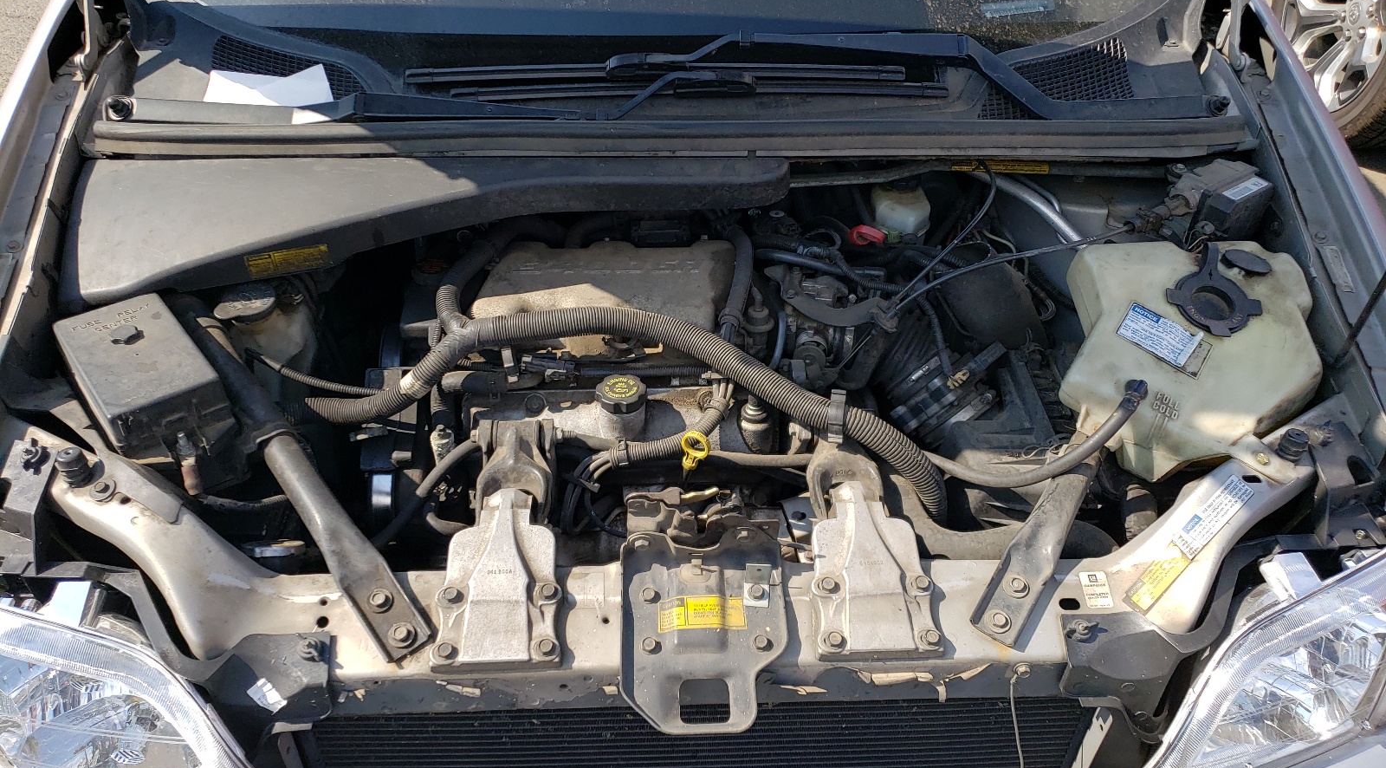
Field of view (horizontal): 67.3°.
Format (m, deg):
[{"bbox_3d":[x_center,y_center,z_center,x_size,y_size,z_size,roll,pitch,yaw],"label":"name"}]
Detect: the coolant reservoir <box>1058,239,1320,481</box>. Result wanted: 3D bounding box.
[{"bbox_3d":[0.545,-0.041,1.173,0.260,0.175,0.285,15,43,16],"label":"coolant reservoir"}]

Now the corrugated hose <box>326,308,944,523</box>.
[{"bbox_3d":[-0.080,0.019,1.062,0.670,0.150,0.145,5,40,4],"label":"corrugated hose"}]

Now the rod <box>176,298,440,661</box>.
[{"bbox_3d":[-0.435,0.069,1.094,0.055,0.052,0.602,-27,52,-28],"label":"rod"}]

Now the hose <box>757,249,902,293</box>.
[{"bbox_3d":[0.154,-0.126,1.188,0.165,0.030,0.035,7,40,7],"label":"hose"}]

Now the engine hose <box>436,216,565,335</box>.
[{"bbox_3d":[-0.225,-0.127,1.213,0.125,0.050,0.220,0,41,0],"label":"engine hose"}]

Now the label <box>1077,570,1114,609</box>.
[{"bbox_3d":[0.371,0.189,0.956,0.025,0.002,0.037,3,47,1],"label":"label"}]

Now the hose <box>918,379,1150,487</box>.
[{"bbox_3d":[0.357,0.052,1.086,0.225,0.085,0.075,0,41,0],"label":"hose"}]

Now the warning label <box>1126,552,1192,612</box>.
[{"bbox_3d":[0.436,0.184,0.977,0.084,0.003,0.025,-32,50,-24],"label":"warning label"}]

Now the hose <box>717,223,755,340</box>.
[{"bbox_3d":[0.051,-0.115,1.200,0.038,0.042,0.190,4,44,4],"label":"hose"}]

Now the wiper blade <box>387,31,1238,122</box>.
[{"bbox_3d":[0.144,-0.377,1.275,0.965,0.050,0.105,-1,59,-2],"label":"wiper blade"}]

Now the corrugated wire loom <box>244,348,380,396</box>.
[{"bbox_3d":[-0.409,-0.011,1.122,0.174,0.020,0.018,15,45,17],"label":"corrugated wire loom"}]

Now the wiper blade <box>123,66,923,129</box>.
[{"bbox_3d":[-0.186,-0.338,1.241,0.985,0.045,0.070,-1,40,-2],"label":"wiper blade"}]

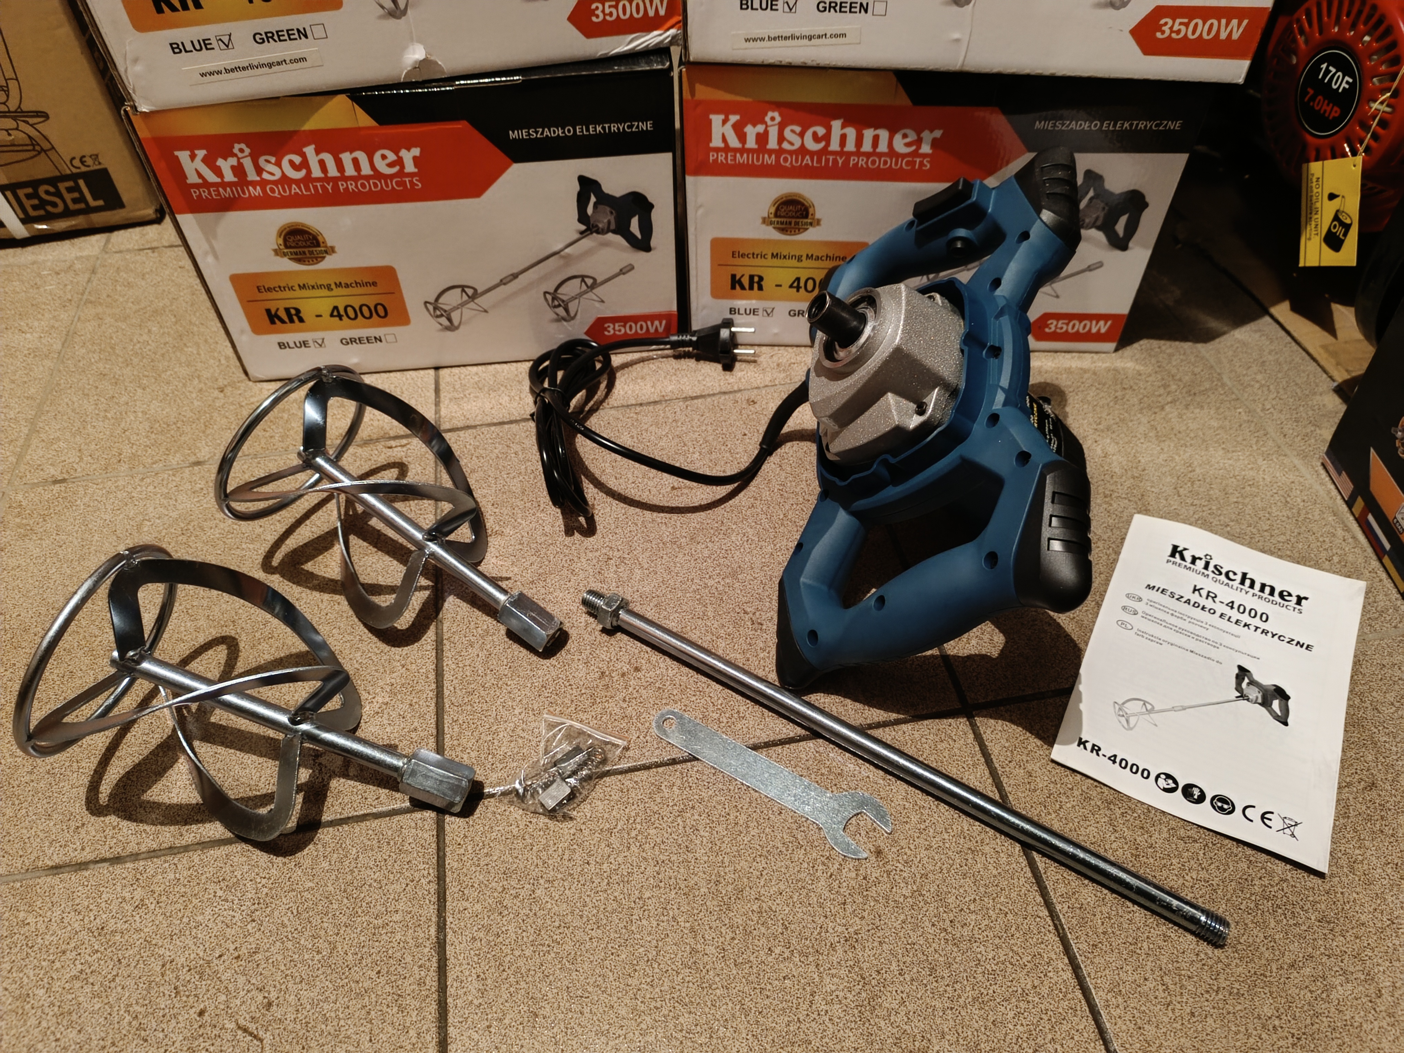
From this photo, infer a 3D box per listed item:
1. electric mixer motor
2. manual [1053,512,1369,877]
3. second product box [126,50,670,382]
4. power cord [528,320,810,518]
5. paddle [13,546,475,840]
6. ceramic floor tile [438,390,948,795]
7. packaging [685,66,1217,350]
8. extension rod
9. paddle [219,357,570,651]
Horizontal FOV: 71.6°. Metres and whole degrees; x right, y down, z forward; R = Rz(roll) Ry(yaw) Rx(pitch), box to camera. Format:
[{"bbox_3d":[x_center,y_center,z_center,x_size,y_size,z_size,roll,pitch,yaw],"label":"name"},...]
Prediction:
[{"bbox_3d":[0.136,-0.075,0.603,0.195,0.200,0.325,-21,47,42],"label":"electric mixer motor"},{"bbox_3d":[0.312,0.082,0.585,0.147,0.008,0.211,22,53,19],"label":"manual"},{"bbox_3d":[-0.202,-0.297,0.784,0.344,0.222,0.250,-4,49,-3],"label":"second product box"},{"bbox_3d":[-0.024,-0.091,0.708,0.200,0.060,0.170,-8,49,-6],"label":"power cord"},{"bbox_3d":[-0.222,0.105,0.518,0.213,0.120,0.120,23,51,-4],"label":"paddle"},{"bbox_3d":[-0.022,0.020,0.656,0.300,0.010,0.300,-8,49,-6],"label":"ceramic floor tile"},{"bbox_3d":[0.167,-0.312,0.791,0.344,0.222,0.250,2,49,2],"label":"packaging"},{"bbox_3d":[0.092,0.123,0.546,0.392,0.022,0.022,25,54,21],"label":"extension rod"},{"bbox_3d":[-0.174,0.008,0.606,0.213,0.120,0.120,35,56,5],"label":"paddle"}]

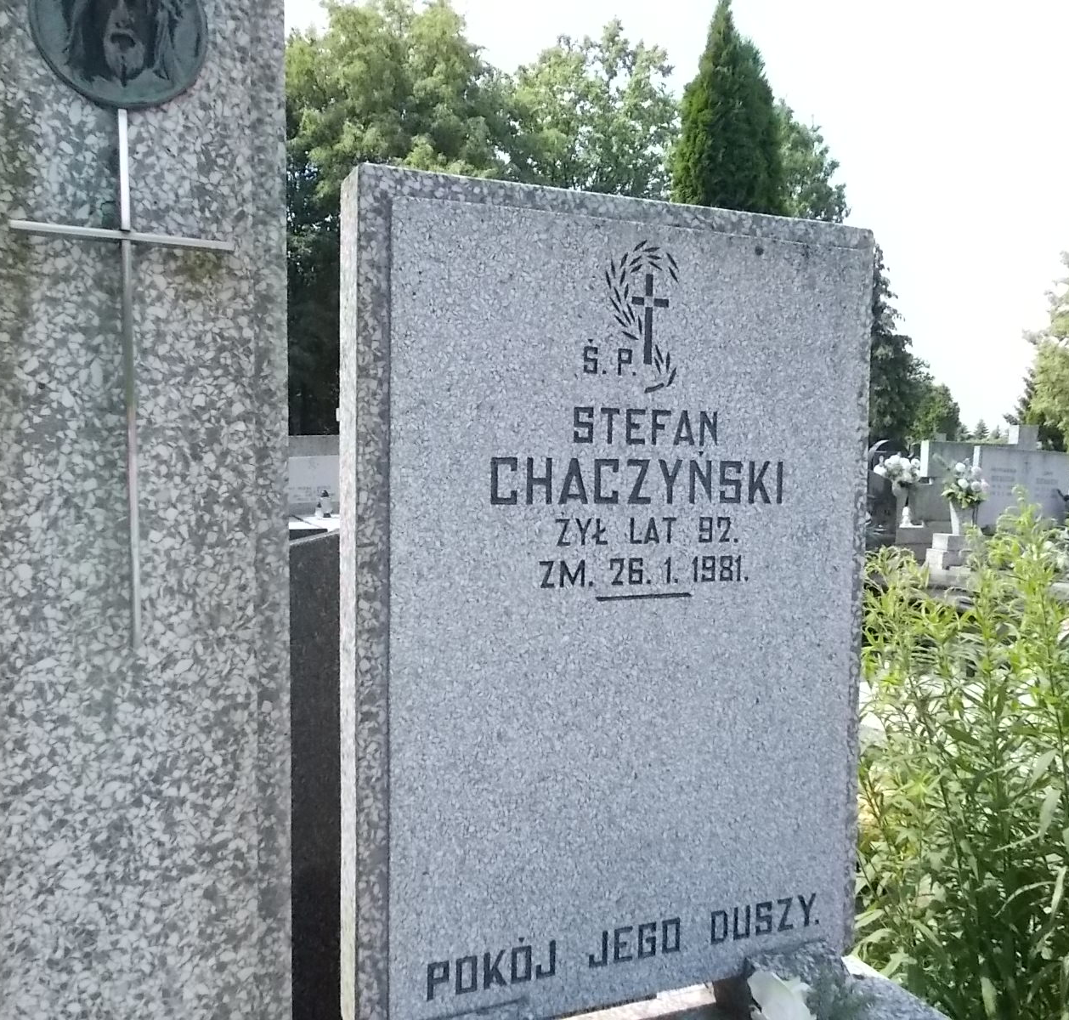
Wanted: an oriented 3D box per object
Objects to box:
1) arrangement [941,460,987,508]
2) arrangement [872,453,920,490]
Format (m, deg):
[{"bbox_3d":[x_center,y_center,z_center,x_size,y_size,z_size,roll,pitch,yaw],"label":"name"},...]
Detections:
[{"bbox_3d":[3.576,-0.217,8.500,0.380,0.400,0.340,-1,3,-25],"label":"arrangement"},{"bbox_3d":[3.117,-0.334,8.800,0.410,0.310,0.350,-1,3,-25],"label":"arrangement"}]

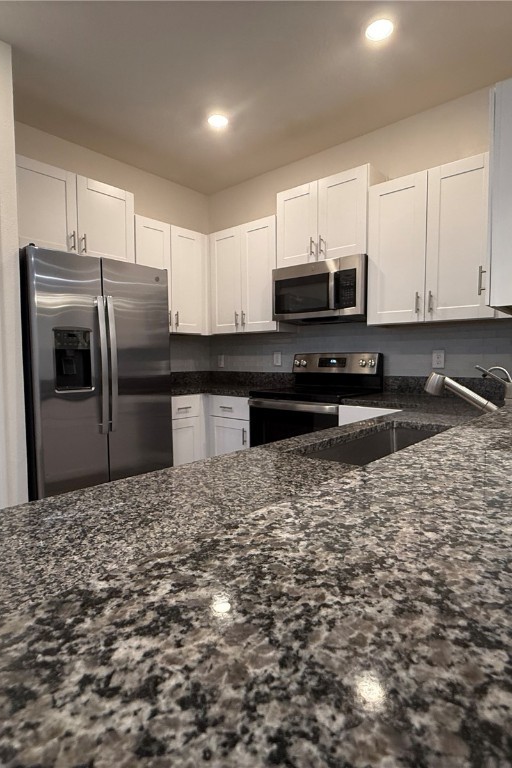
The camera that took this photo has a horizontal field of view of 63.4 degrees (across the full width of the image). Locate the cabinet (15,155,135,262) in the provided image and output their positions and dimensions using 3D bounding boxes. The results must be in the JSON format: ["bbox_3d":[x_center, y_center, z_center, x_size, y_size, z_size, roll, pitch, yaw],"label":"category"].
[{"bbox_3d":[-1.356,-1.145,2.969,0.324,0.603,0.908,3,5,41],"label":"cabinet"}]

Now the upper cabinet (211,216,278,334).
[{"bbox_3d":[-0.018,-0.887,3.622,0.773,0.895,0.324,3,5,41],"label":"upper cabinet"}]

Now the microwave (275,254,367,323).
[{"bbox_3d":[0.535,-0.668,3.094,0.760,0.412,0.399,3,5,41],"label":"microwave"}]

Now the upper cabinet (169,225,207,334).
[{"bbox_3d":[-0.693,-0.891,3.732,0.324,0.895,0.406,3,5,41],"label":"upper cabinet"}]

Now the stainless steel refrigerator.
[{"bbox_3d":[-1.174,0.102,2.827,0.810,1.762,0.910,3,5,41],"label":"stainless steel refrigerator"}]

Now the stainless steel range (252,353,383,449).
[{"bbox_3d":[0.434,0.373,3.039,0.758,1.186,0.685,3,5,41],"label":"stainless steel range"}]

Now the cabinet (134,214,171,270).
[{"bbox_3d":[-0.940,-0.874,3.454,0.324,0.895,0.339,3,5,41],"label":"cabinet"}]

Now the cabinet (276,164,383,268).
[{"bbox_3d":[0.557,-1.165,3.093,0.763,0.595,0.324,3,5,41],"label":"cabinet"}]

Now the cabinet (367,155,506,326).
[{"bbox_3d":[1.142,-0.829,2.594,0.785,0.895,0.324,3,5,41],"label":"cabinet"}]

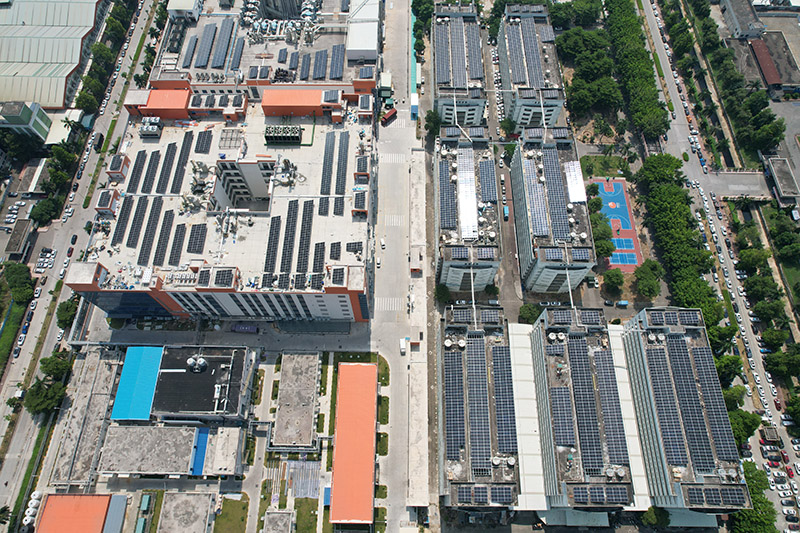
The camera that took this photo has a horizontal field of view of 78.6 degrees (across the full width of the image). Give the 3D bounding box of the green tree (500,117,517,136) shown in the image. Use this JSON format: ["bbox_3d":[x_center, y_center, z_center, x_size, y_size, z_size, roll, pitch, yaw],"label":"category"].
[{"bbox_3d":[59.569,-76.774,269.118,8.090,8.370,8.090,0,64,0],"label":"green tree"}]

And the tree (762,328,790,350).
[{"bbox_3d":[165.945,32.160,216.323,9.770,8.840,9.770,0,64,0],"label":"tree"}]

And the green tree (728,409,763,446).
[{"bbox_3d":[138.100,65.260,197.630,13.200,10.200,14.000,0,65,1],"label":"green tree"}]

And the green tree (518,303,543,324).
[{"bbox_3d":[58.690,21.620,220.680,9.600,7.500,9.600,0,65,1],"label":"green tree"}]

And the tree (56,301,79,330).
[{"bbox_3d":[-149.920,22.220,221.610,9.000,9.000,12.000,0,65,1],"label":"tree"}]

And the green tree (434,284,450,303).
[{"bbox_3d":[19.700,12.790,225.270,6.600,7.500,7.200,0,65,1],"label":"green tree"}]

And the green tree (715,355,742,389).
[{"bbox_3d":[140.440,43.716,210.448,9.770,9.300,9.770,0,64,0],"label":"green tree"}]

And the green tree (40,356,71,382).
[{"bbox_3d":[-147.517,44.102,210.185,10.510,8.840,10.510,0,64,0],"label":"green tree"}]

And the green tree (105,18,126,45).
[{"bbox_3d":[-173.430,-144.600,299.910,12.000,11.500,13.500,0,65,1],"label":"green tree"}]

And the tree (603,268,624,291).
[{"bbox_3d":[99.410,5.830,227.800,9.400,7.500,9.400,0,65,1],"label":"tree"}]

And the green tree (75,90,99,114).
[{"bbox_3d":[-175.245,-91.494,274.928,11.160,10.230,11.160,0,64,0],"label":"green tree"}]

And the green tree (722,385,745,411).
[{"bbox_3d":[137.950,54.770,203.400,9.800,8.800,10.200,0,65,1],"label":"green tree"}]

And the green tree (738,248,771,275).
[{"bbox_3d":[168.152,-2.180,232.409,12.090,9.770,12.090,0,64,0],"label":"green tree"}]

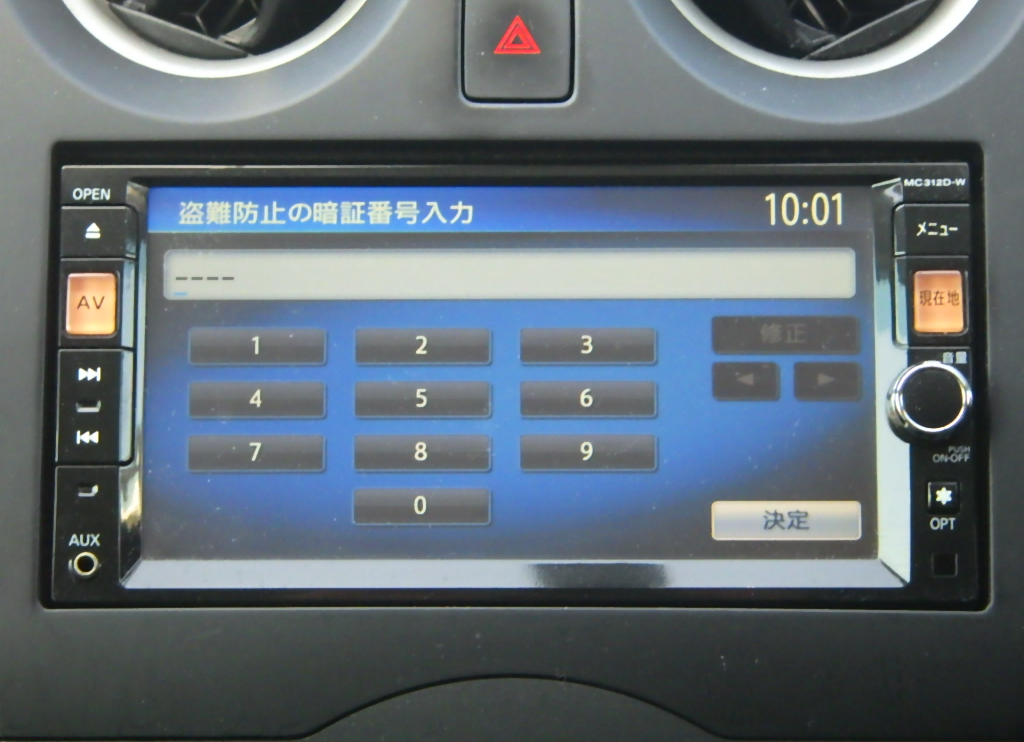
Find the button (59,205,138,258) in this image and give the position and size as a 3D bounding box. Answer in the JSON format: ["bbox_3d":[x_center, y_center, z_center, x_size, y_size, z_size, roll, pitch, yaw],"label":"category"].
[{"bbox_3d":[-0.090,-0.030,0.910,0.017,0.012,0.004,0,-13,0],"label":"button"}]

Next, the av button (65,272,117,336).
[{"bbox_3d":[-0.092,-0.014,0.904,0.011,0.014,0.003,0,-13,0],"label":"av button"}]

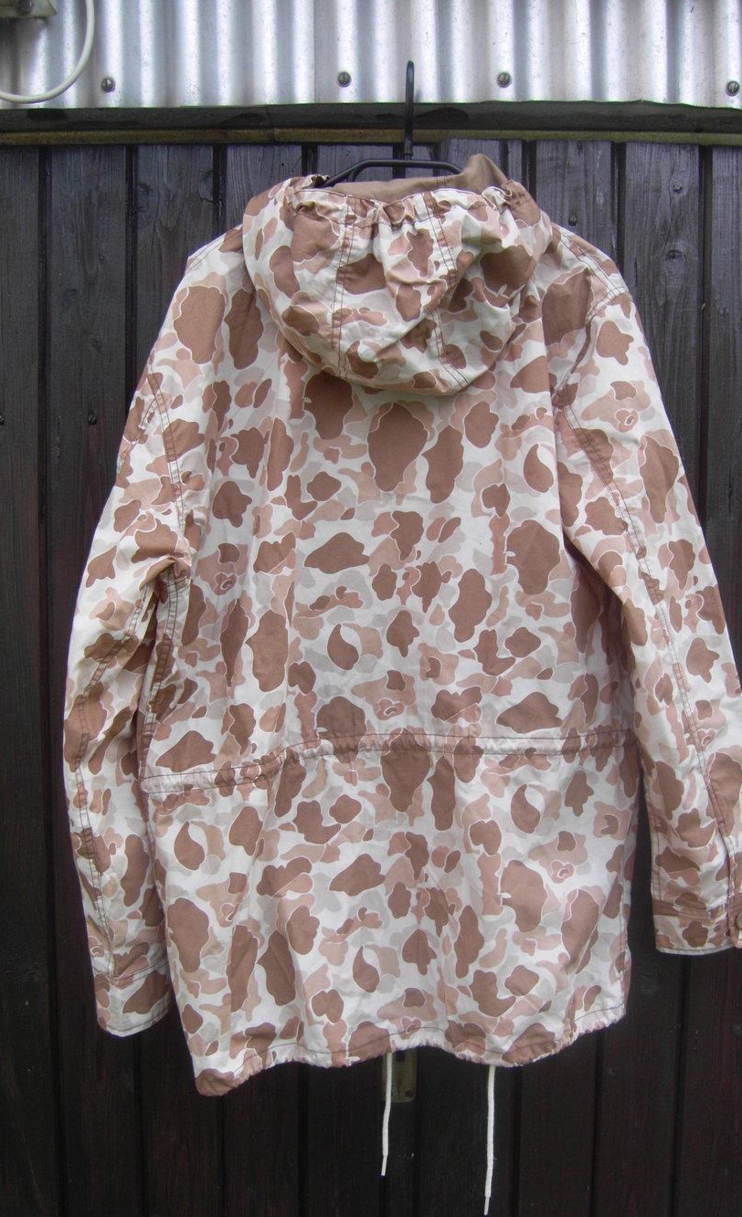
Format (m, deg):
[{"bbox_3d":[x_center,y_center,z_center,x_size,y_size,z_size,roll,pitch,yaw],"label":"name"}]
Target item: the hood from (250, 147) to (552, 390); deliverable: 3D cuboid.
[{"bbox_3d":[0.025,-0.327,0.955,0.295,0.235,0.170,0,5,-7],"label":"hood"}]

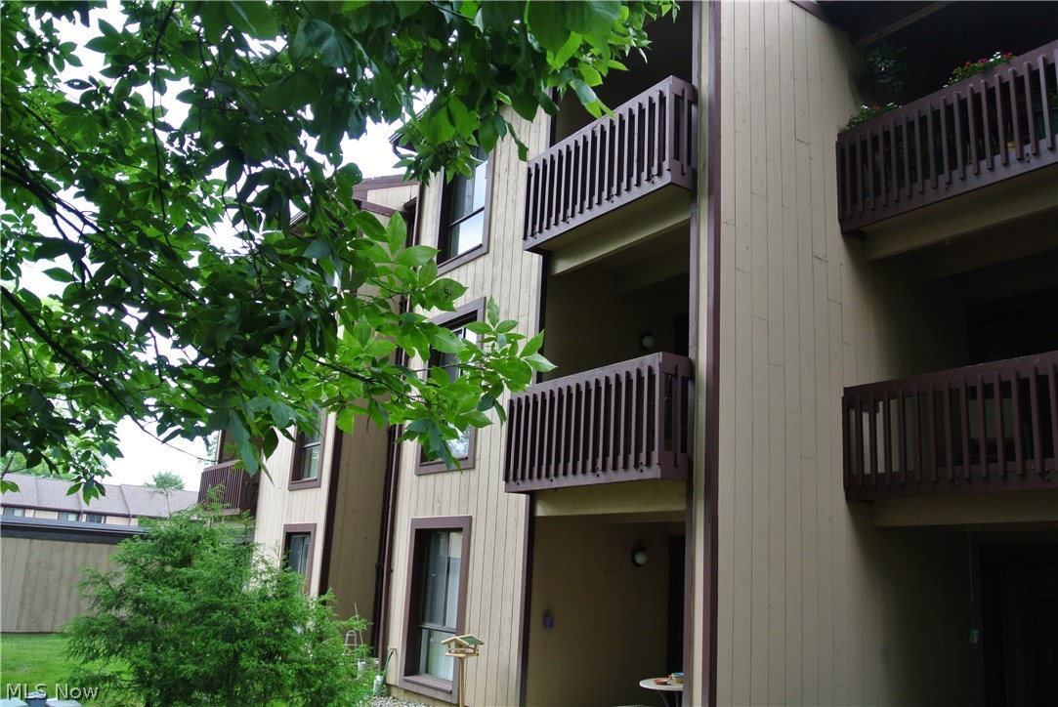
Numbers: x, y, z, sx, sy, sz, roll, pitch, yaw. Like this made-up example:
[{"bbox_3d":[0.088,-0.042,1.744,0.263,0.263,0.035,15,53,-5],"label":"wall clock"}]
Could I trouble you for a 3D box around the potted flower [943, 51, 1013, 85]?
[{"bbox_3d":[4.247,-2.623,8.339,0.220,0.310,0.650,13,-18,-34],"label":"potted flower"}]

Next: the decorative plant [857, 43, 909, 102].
[{"bbox_3d":[3.772,-3.014,9.437,0.560,0.690,0.560,13,-18,-34],"label":"decorative plant"}]

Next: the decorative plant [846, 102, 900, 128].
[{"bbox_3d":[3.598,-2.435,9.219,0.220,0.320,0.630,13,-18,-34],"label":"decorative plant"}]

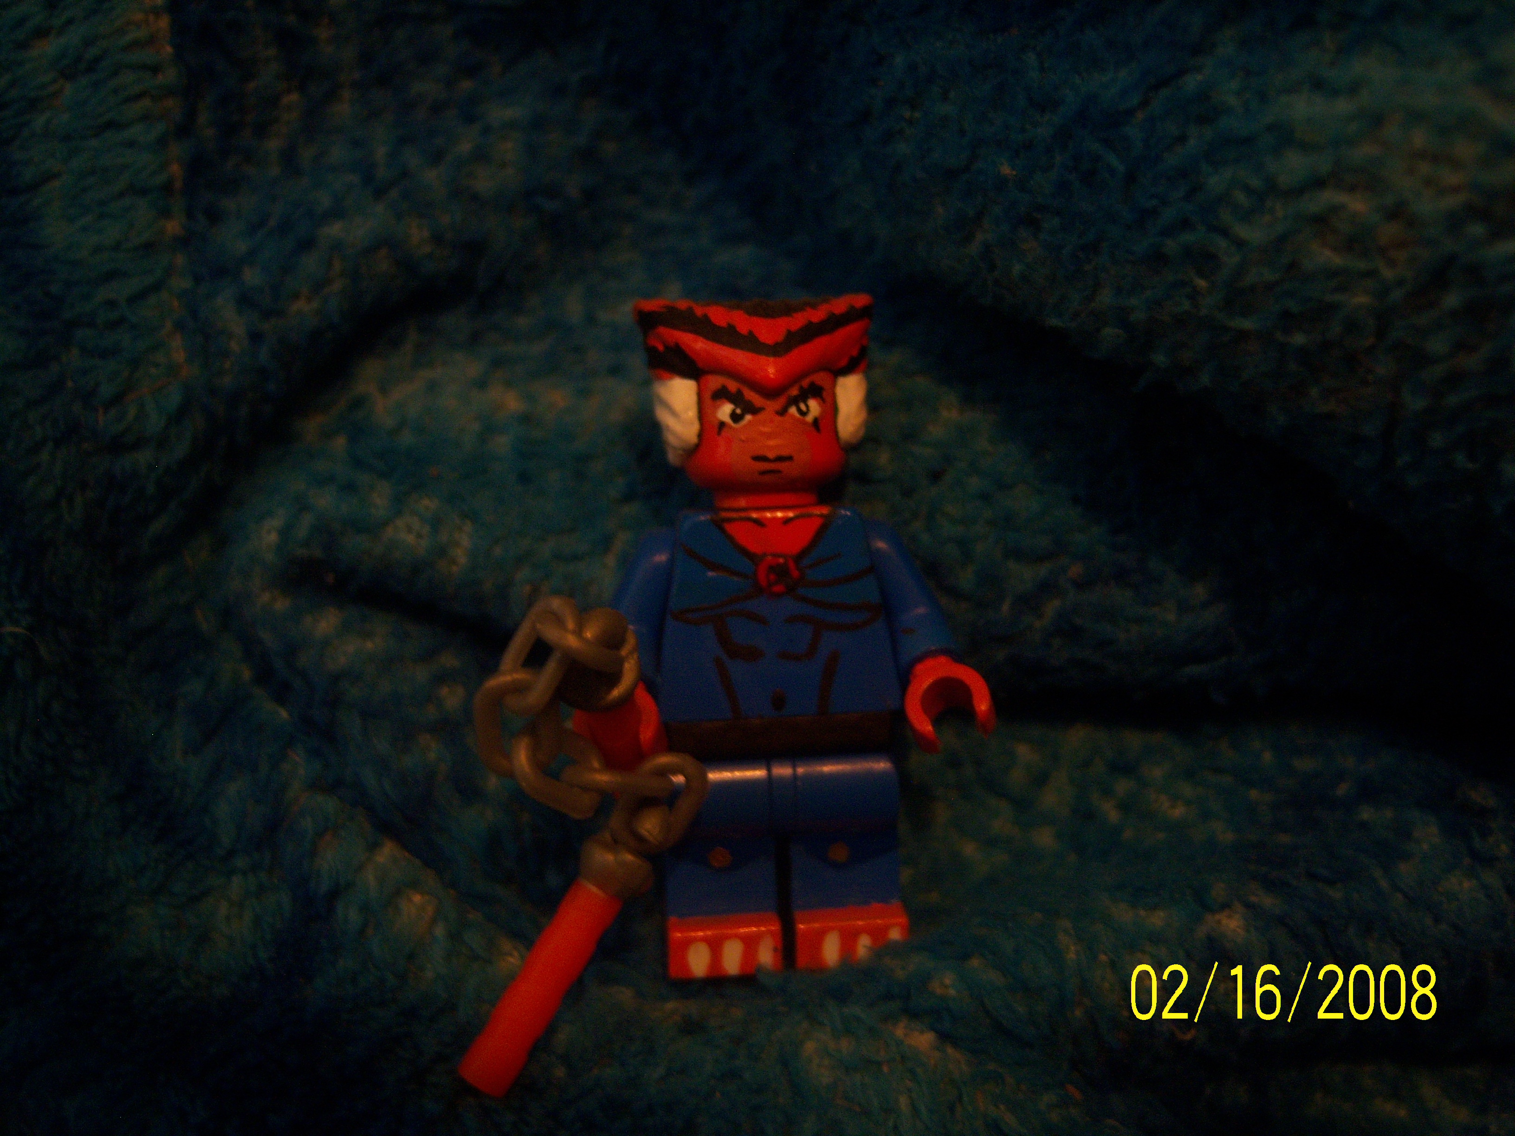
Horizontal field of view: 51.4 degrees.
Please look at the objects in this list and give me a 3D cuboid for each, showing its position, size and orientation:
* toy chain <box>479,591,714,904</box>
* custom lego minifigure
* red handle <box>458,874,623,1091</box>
[{"bbox_3d":[-0.010,0.011,0.094,0.014,0.018,0.009,-3,10,-6],"label":"toy chain"},{"bbox_3d":[0.001,0.004,0.102,0.025,0.042,0.015,-3,9,-6],"label":"custom lego minifigure"},{"bbox_3d":[-0.013,0.025,0.096,0.003,0.013,0.003,32,-13,0],"label":"red handle"}]

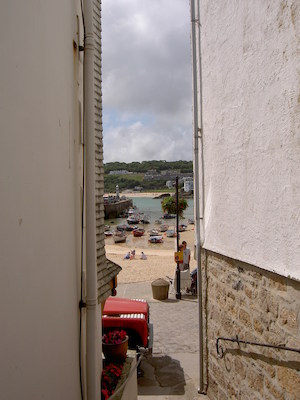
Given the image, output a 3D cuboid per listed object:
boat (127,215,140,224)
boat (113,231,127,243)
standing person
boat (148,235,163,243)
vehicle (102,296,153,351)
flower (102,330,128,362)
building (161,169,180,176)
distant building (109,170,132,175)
[{"bbox_3d":[-5.200,6.350,124.000,2.200,2.600,6.000,0,2,37],"label":"boat"},{"bbox_3d":[-6.050,7.370,78.000,2.000,1.700,5.000,0,1,10],"label":"boat"},{"bbox_3d":[1.500,2.600,16.500,0.480,1.750,0.300,0,1,18],"label":"standing person"},{"bbox_3d":[1.160,7.450,76.000,1.600,1.200,3.500,1,2,45],"label":"boat"},{"bbox_3d":[-1.860,2.880,10.100,3.900,1.950,1.720,-1,1,3],"label":"vehicle"},{"bbox_3d":[-0.490,1.950,5.300,0.380,0.370,0.380,-1,1,0],"label":"flower"},{"bbox_3d":[44.000,-59.500,850.000,43.000,16.000,16.000,-1,1,6],"label":"building"},{"bbox_3d":[-72.000,-67.000,960.000,57.000,10.000,15.000,-1,1,-3],"label":"distant building"}]

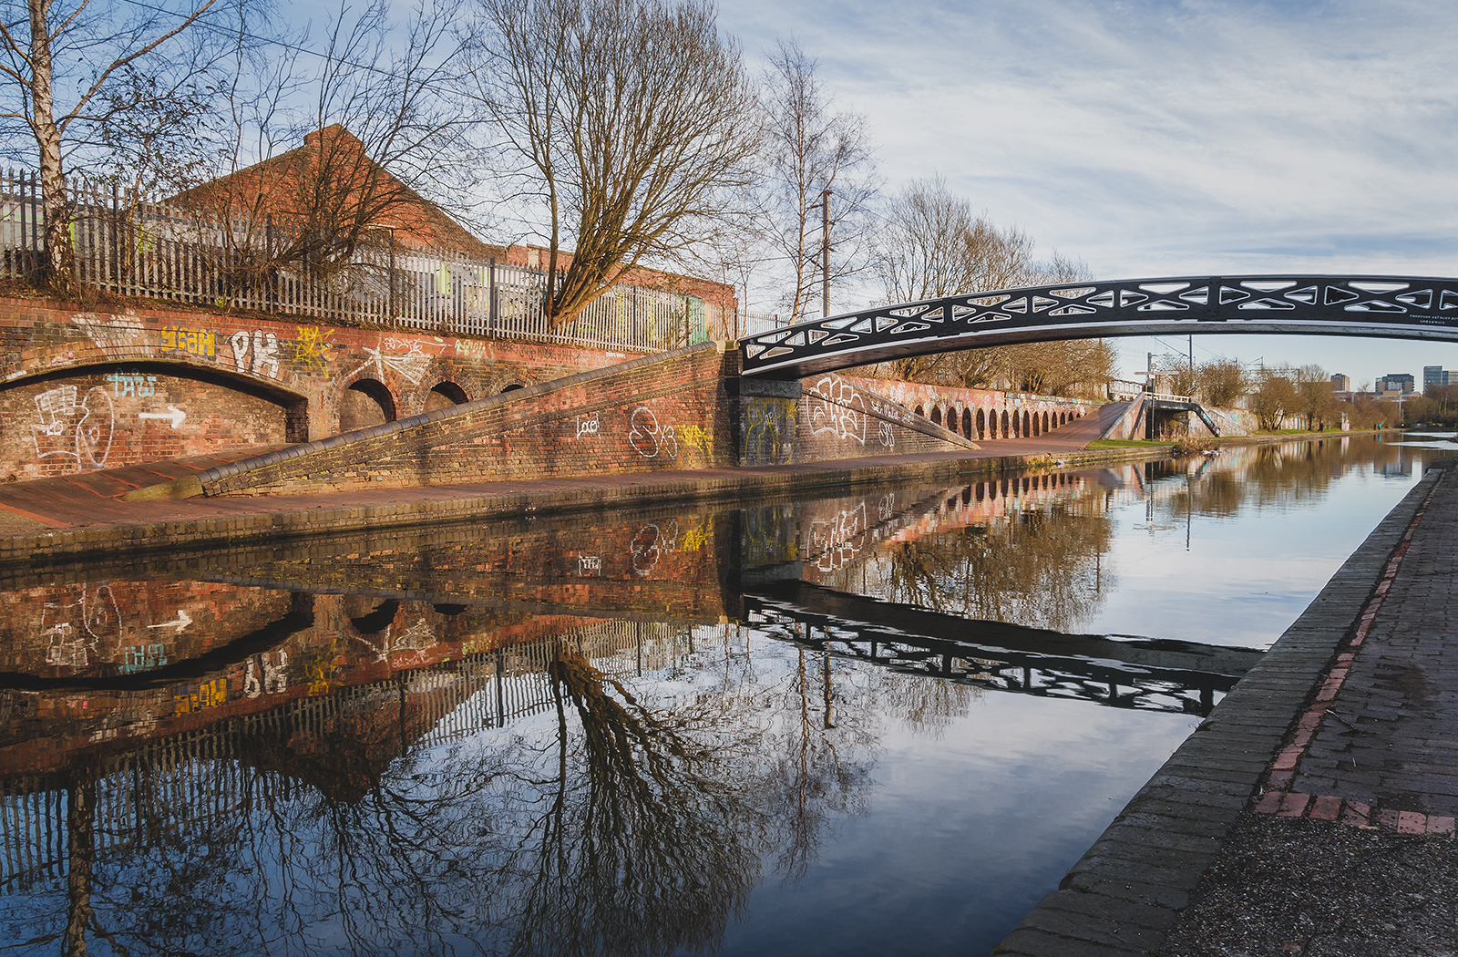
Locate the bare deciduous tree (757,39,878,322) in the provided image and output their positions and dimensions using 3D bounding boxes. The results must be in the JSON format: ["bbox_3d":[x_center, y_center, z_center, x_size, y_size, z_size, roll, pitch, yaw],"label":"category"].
[{"bbox_3d":[3.010,-9.290,34.480,4.110,11.140,4.100,0,3,0],"label":"bare deciduous tree"}]

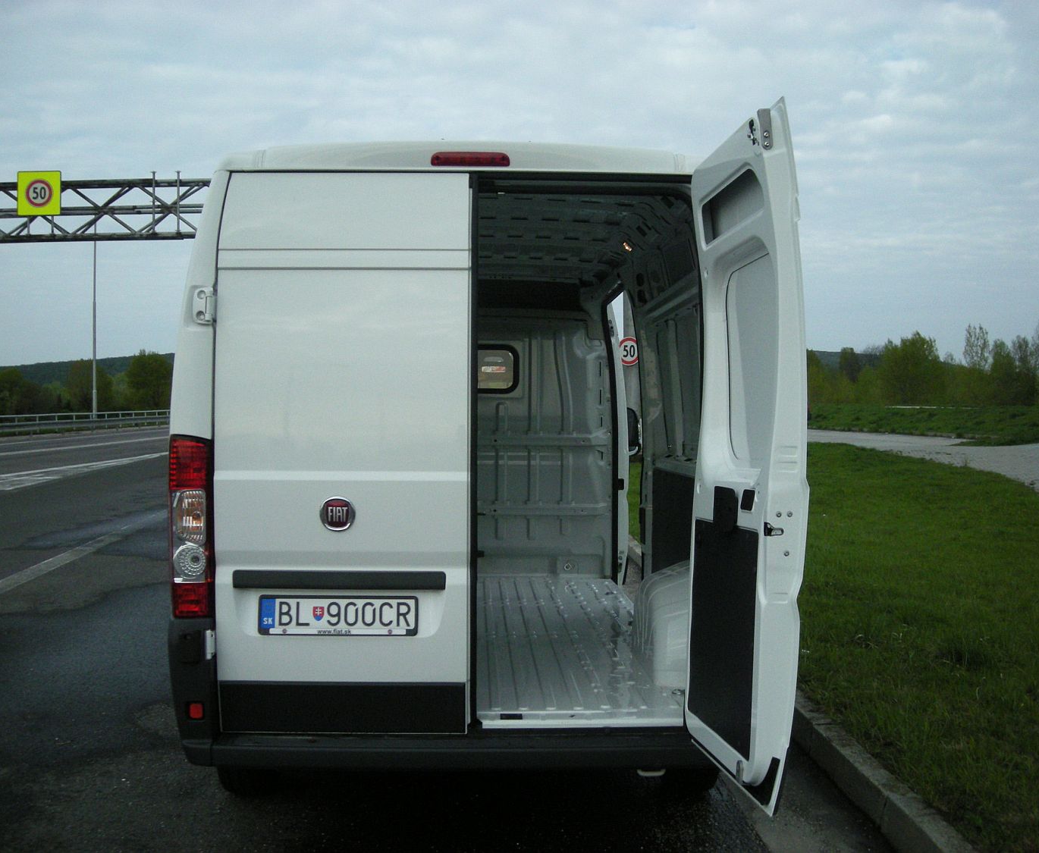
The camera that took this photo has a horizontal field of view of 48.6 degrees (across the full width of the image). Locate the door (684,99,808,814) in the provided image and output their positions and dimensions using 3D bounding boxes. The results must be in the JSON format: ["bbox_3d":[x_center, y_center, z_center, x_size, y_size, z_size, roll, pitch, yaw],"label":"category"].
[{"bbox_3d":[0.655,0.083,3.440,0.140,1.890,0.845,0,1,-5],"label":"door"}]

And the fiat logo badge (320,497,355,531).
[{"bbox_3d":[-0.610,0.294,3.865,0.120,0.120,0.018,0,1,-2],"label":"fiat logo badge"}]

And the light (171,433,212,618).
[{"bbox_3d":[-1.115,0.343,3.935,0.160,0.620,0.150,0,1,-2],"label":"light"}]

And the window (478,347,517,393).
[{"bbox_3d":[-0.274,-0.340,6.880,0.530,0.290,0.035,0,1,-2],"label":"window"}]

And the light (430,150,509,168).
[{"bbox_3d":[-0.167,-0.912,3.920,0.265,0.056,0.060,0,1,-2],"label":"light"}]

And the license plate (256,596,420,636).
[{"bbox_3d":[-0.609,0.635,3.865,0.535,0.137,0.020,0,1,-2],"label":"license plate"}]

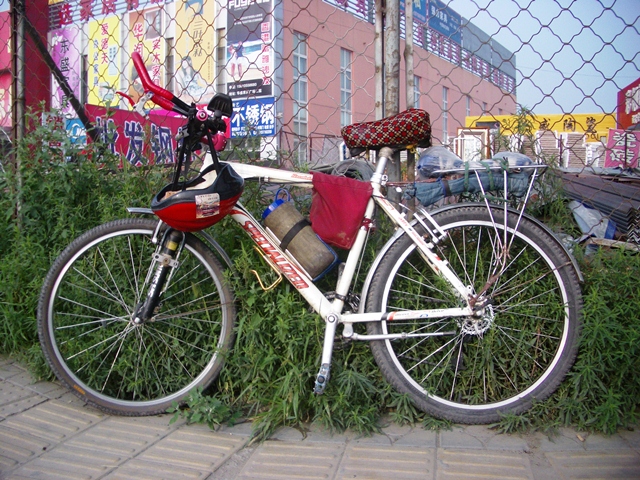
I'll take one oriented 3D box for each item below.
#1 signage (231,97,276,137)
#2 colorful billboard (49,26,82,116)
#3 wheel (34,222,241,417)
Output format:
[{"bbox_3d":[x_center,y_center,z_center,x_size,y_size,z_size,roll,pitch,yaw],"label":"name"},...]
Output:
[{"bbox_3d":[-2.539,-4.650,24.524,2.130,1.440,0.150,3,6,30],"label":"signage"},{"bbox_3d":[-11.600,-7.601,29.463,2.151,3.852,0.150,3,6,30],"label":"colorful billboard"},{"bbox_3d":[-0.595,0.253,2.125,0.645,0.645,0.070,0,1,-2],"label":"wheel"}]

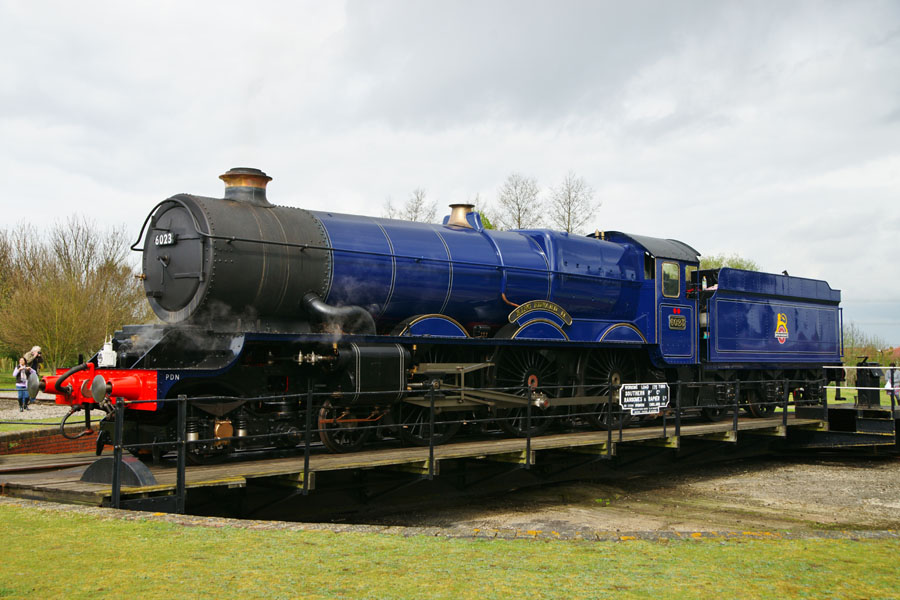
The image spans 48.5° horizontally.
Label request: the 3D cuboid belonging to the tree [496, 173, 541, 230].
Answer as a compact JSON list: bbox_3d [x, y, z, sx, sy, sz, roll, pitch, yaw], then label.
[{"bbox_3d":[4.019,-1.248,58.046,2.900,12.310,2.900,0,-4,0],"label":"tree"}]

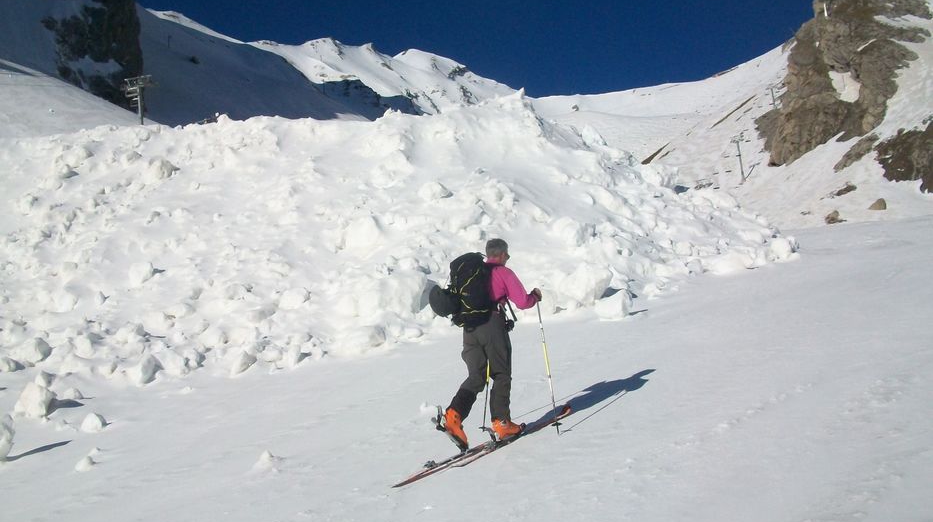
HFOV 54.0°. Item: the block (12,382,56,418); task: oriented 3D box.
[{"bbox_3d":[-9.082,2.901,19.200,0.860,0.720,0.800,-3,-2,-24],"label":"block"}]

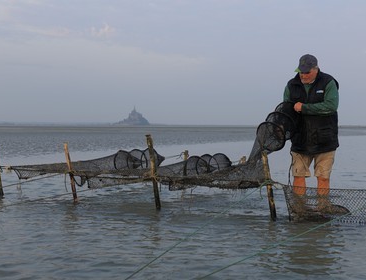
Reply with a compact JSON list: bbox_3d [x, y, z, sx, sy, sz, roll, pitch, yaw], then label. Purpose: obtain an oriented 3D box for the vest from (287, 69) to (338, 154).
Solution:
[{"bbox_3d":[1.208,-0.255,5.400,0.500,0.760,0.330,1,2,28],"label":"vest"}]

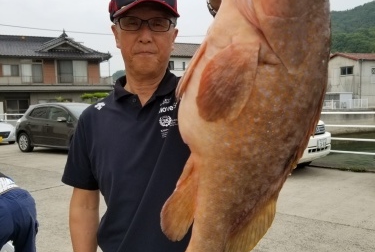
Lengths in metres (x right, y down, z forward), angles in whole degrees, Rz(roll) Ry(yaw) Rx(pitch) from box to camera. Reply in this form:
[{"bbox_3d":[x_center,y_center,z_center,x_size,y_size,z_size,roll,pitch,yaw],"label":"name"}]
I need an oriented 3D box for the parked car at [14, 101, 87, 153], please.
[{"bbox_3d":[-3.349,0.065,11.260,4.060,1.480,1.750,1,2,34],"label":"parked car"}]

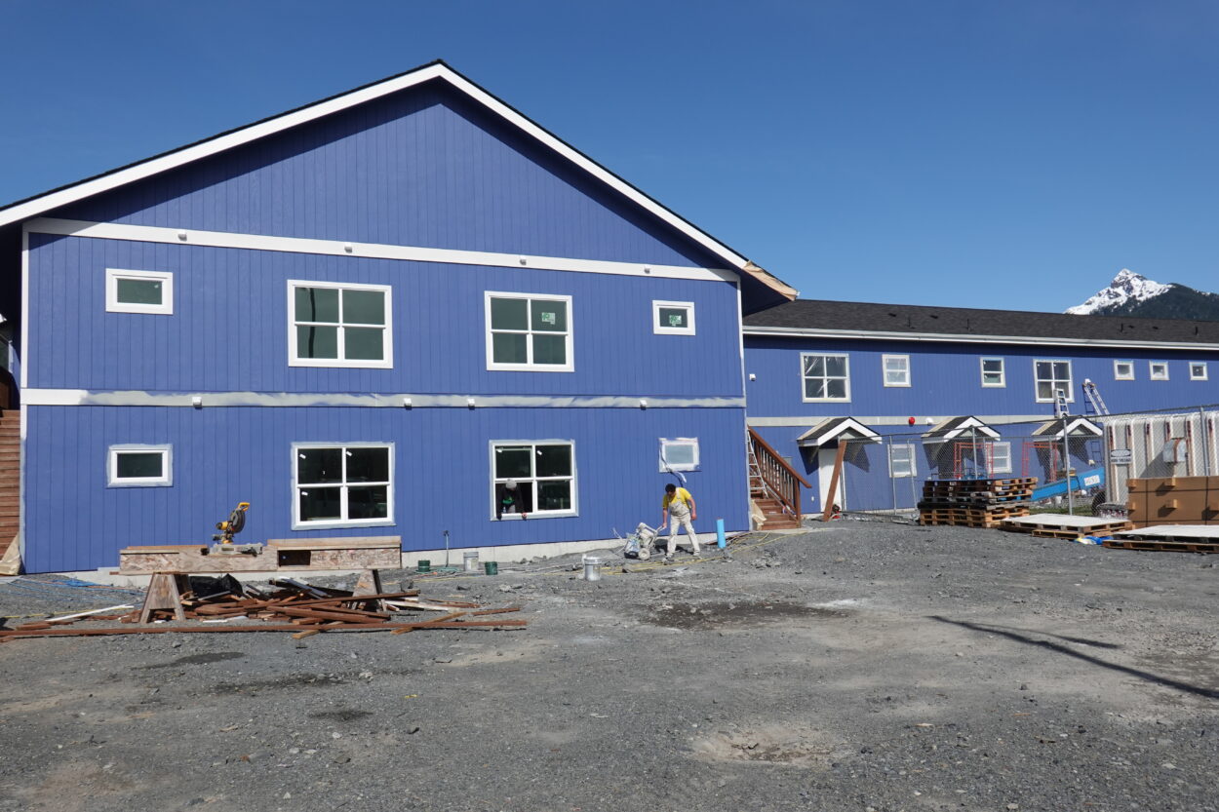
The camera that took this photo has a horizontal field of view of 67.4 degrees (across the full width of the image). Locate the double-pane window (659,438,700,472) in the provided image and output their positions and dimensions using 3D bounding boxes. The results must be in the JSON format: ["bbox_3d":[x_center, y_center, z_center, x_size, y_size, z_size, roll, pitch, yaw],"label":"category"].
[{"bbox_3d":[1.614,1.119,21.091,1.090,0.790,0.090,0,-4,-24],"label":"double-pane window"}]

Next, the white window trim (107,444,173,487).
[{"bbox_3d":[-8.539,1.091,16.641,1.090,0.790,0.090,0,-4,-24],"label":"white window trim"}]

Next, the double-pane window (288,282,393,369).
[{"bbox_3d":[-5.345,-1.612,18.241,2.000,1.700,0.090,0,-4,-24],"label":"double-pane window"}]

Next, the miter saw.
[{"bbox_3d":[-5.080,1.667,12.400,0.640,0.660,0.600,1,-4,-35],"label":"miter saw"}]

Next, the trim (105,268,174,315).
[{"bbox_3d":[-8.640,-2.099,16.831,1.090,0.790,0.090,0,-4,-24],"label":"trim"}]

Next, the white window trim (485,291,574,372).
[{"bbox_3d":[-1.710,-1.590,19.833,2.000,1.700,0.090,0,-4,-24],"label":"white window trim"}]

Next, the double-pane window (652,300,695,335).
[{"bbox_3d":[1.520,-2.040,21.283,1.090,0.790,0.090,0,-4,-24],"label":"double-pane window"}]

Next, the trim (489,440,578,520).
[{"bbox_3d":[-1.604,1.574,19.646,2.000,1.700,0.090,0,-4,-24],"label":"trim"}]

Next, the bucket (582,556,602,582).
[{"bbox_3d":[-0.301,2.966,16.600,0.305,0.400,0.305,-1,-4,0],"label":"bucket"}]

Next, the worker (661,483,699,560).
[{"bbox_3d":[1.507,2.457,19.350,0.720,1.660,0.520,-3,-4,23],"label":"worker"}]

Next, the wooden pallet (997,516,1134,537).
[{"bbox_3d":[9.807,2.606,19.742,1.220,0.250,2.440,0,-4,-17],"label":"wooden pallet"}]

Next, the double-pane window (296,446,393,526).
[{"bbox_3d":[-5.172,1.553,17.879,1.826,1.507,0.090,0,-5,-25],"label":"double-pane window"}]

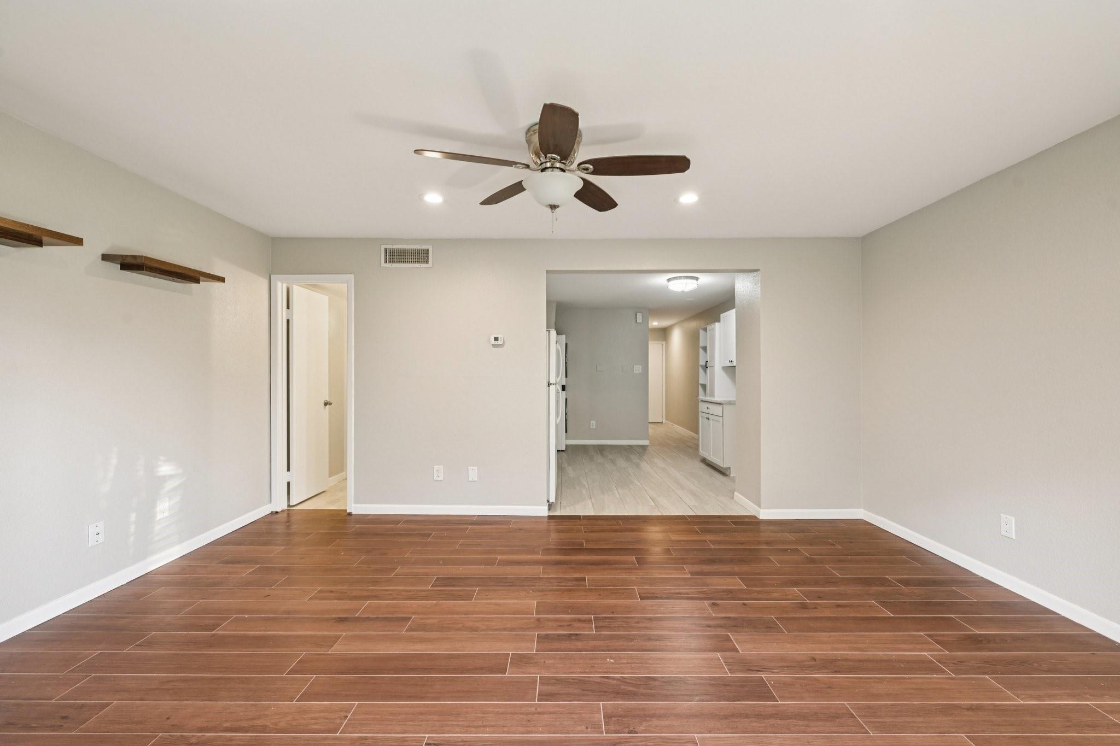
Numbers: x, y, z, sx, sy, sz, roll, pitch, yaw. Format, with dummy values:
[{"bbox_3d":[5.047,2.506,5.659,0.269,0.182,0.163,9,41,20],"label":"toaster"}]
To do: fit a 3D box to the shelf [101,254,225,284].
[{"bbox_3d":[-2.443,-0.632,2.730,0.237,0.065,0.595,0,0,0],"label":"shelf"}]

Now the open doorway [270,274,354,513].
[{"bbox_3d":[-2.185,0.183,3.880,0.737,2.100,0.120,0,0,0],"label":"open doorway"}]

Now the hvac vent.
[{"bbox_3d":[-1.344,-1.025,3.822,0.445,0.190,0.020,0,0,0],"label":"hvac vent"}]

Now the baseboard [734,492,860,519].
[{"bbox_3d":[2.170,1.226,4.050,0.870,0.085,0.540,0,0,0],"label":"baseboard"}]

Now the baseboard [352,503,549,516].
[{"bbox_3d":[-0.963,1.200,3.815,1.720,0.084,0.018,0,0,0],"label":"baseboard"}]

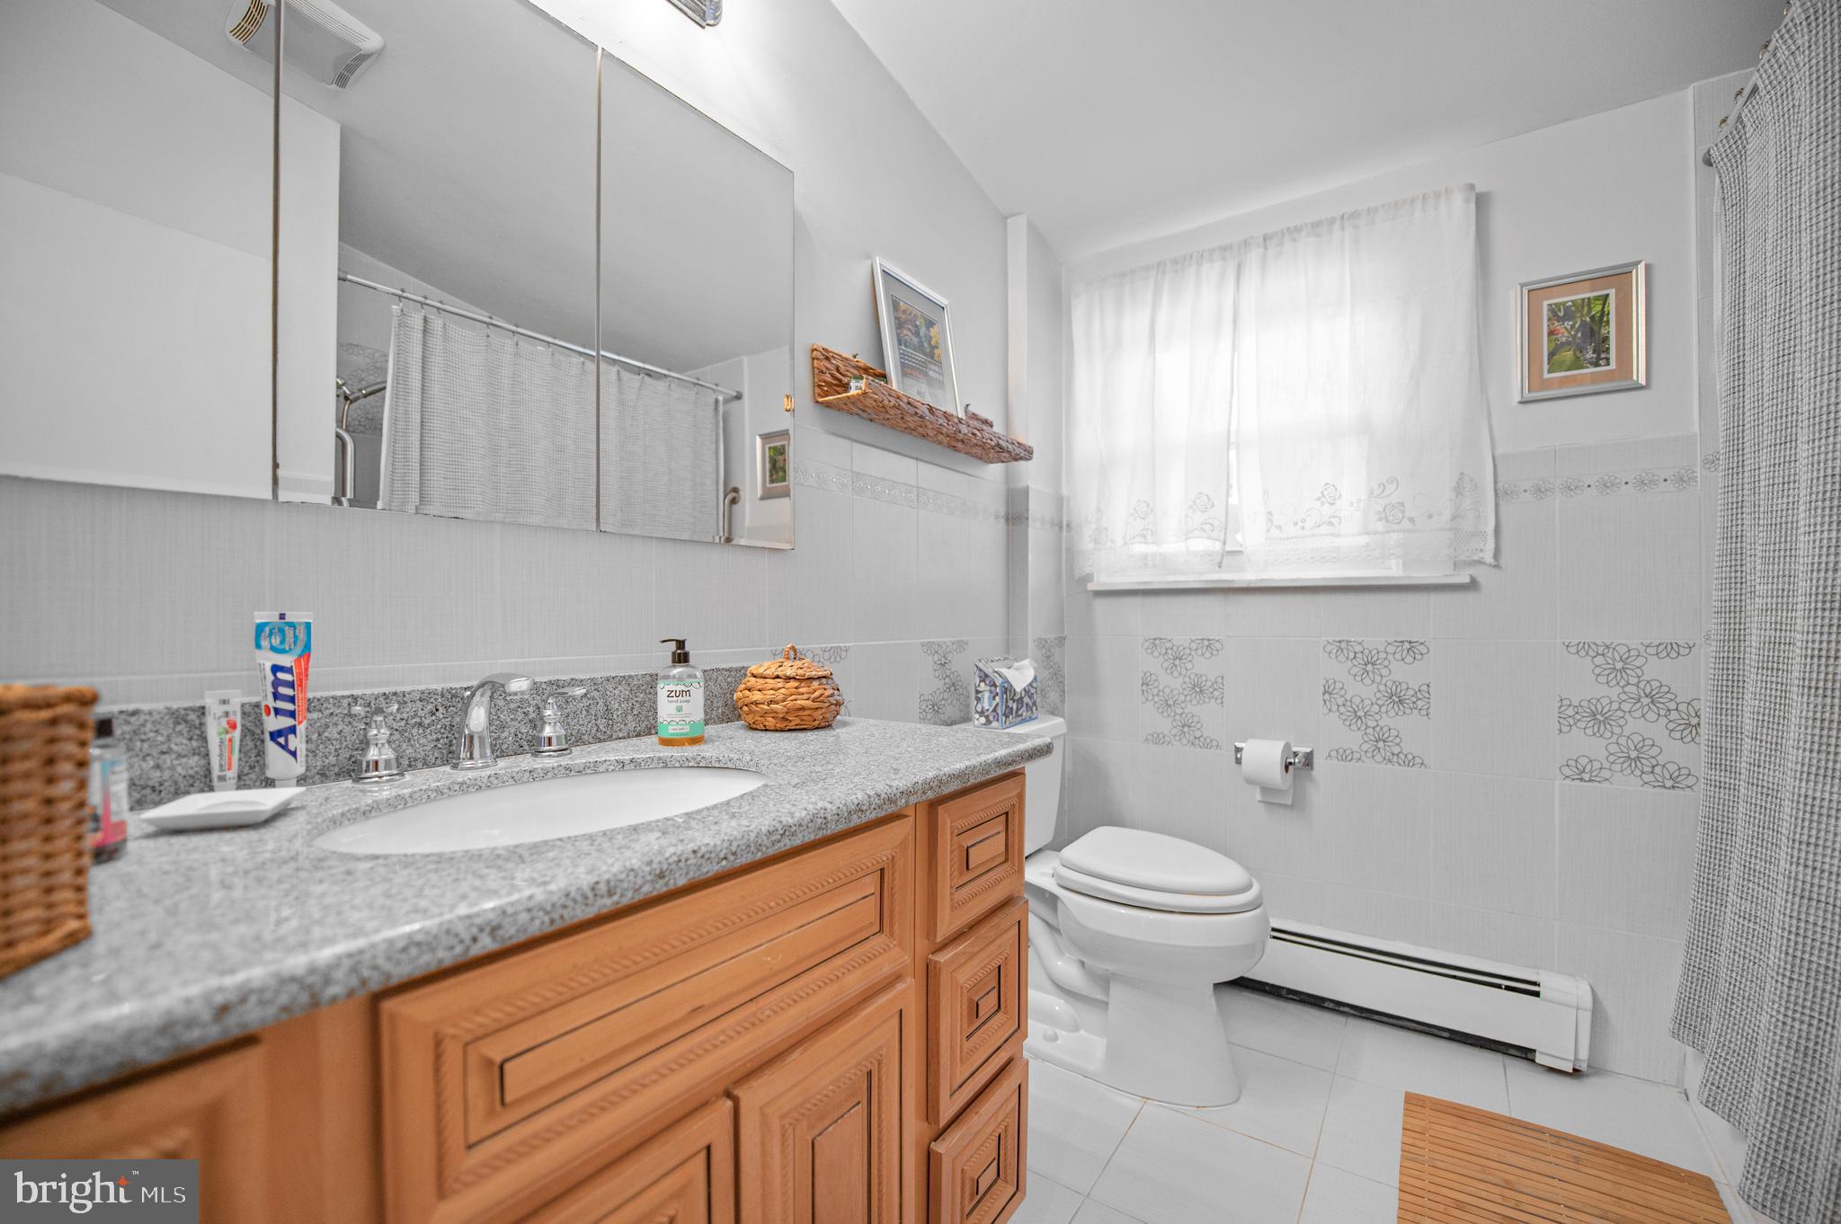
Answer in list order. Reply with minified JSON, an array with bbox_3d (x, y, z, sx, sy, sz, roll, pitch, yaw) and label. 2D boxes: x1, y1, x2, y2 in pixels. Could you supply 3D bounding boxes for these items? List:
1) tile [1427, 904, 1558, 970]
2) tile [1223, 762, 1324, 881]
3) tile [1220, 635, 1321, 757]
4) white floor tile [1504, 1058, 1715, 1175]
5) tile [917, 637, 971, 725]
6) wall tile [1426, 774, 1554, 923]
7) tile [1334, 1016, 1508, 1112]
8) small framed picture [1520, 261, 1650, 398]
[{"bbox_3d":[1.405,0.903,1.759,0.242,0.332,0.010,0,0,32],"label":"tile"},{"bbox_3d":[1.023,0.588,2.075,0.250,0.341,0.010,-1,-1,32],"label":"tile"},{"bbox_3d":[1.007,0.243,2.051,0.248,0.338,0.010,-1,-1,35],"label":"tile"},{"bbox_3d":[1.449,1.054,1.523,0.312,0.010,0.342,-1,-1,35],"label":"white floor tile"},{"bbox_3d":[0.064,0.245,1.921,0.010,0.339,0.246,0,0,37],"label":"tile"},{"bbox_3d":[1.409,0.569,1.764,0.245,0.331,0.010,-1,-1,34],"label":"wall tile"},{"bbox_3d":[1.178,1.060,1.692,0.331,0.010,0.331,-1,-1,34],"label":"tile"},{"bbox_3d":[1.582,-0.665,1.716,0.226,0.294,0.020,-1,-1,32],"label":"small framed picture"}]

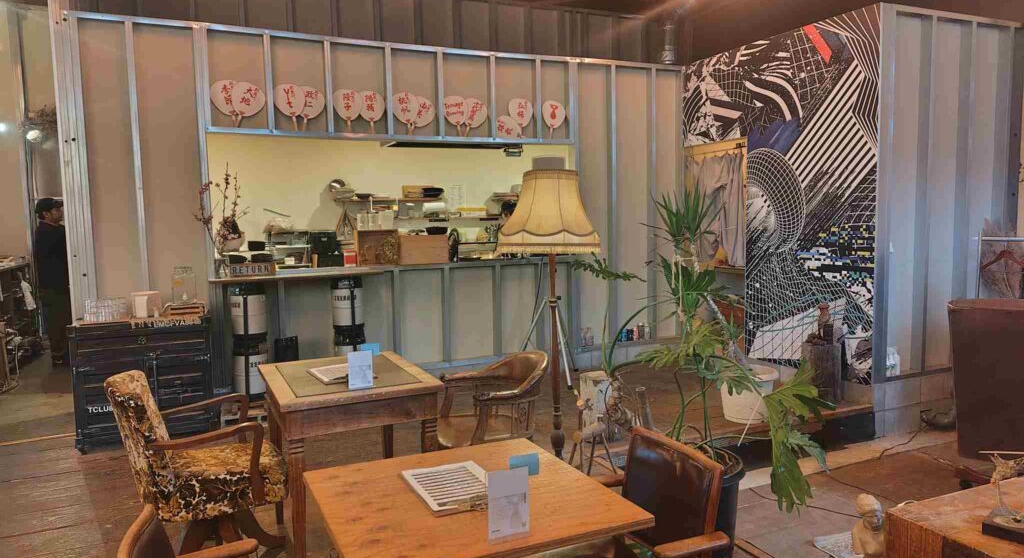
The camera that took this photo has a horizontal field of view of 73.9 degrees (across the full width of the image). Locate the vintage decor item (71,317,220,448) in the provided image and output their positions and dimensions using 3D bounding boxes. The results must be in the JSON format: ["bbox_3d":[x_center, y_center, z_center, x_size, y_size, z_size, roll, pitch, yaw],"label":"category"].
[{"bbox_3d":[-2.527,0.686,4.727,0.848,0.844,0.390,-3,6,-24],"label":"vintage decor item"}]

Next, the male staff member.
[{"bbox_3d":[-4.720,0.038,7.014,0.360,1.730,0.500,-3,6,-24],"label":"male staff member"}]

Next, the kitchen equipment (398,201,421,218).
[{"bbox_3d":[-1.139,-0.749,7.410,0.238,0.161,0.190,-3,6,-24],"label":"kitchen equipment"}]

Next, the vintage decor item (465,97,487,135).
[{"bbox_3d":[-0.314,-1.396,5.857,0.235,0.320,0.030,-3,6,-24],"label":"vintage decor item"}]

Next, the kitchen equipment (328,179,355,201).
[{"bbox_3d":[-1.795,-0.915,7.080,0.258,0.223,0.260,-3,6,-24],"label":"kitchen equipment"}]

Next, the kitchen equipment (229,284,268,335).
[{"bbox_3d":[-1.929,0.240,4.990,0.256,0.442,0.256,-3,6,-24],"label":"kitchen equipment"}]

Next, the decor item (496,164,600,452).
[{"bbox_3d":[0.227,0.253,3.857,0.565,1.751,0.565,-1,5,0],"label":"decor item"}]

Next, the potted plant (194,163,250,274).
[{"bbox_3d":[-2.054,-0.424,4.837,0.370,0.799,0.330,-3,6,-24],"label":"potted plant"}]

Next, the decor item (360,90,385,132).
[{"bbox_3d":[-1.113,-1.318,5.422,0.214,0.352,0.025,-3,6,-24],"label":"decor item"}]

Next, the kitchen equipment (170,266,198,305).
[{"bbox_3d":[-2.273,0.035,4.720,0.155,0.265,0.160,-3,6,-24],"label":"kitchen equipment"}]

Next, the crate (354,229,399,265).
[{"bbox_3d":[-1.134,-0.260,5.652,0.335,0.295,0.220,-3,5,-23],"label":"crate"}]

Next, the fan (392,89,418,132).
[{"bbox_3d":[-0.856,-1.339,5.537,0.214,0.352,0.025,-13,9,-23],"label":"fan"}]

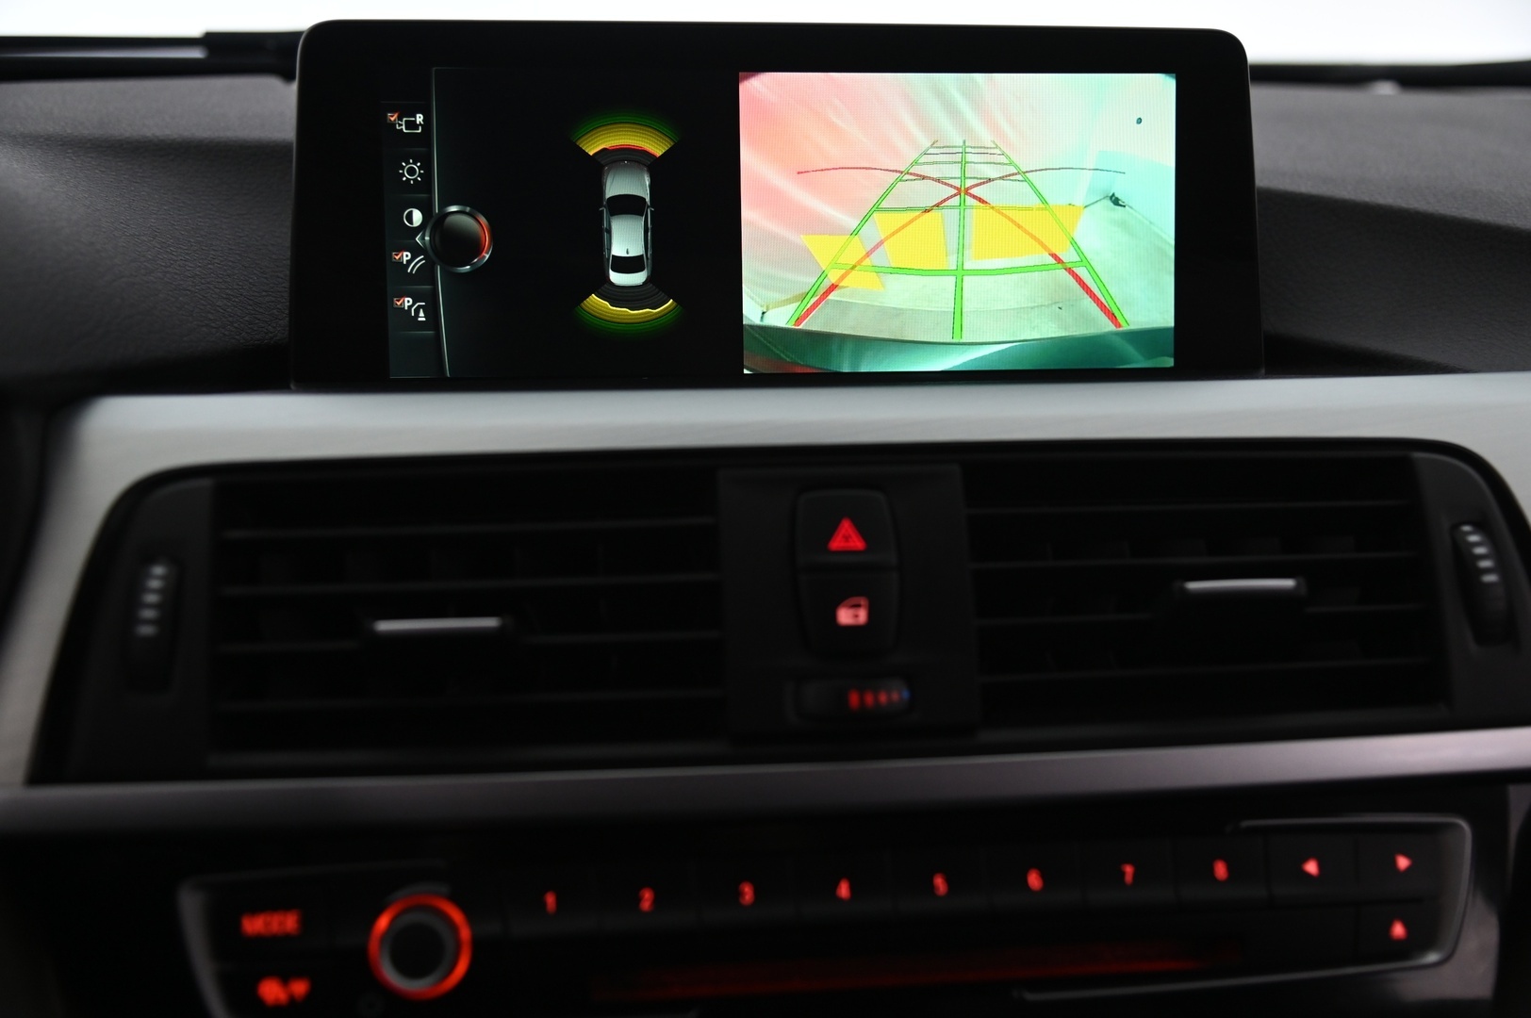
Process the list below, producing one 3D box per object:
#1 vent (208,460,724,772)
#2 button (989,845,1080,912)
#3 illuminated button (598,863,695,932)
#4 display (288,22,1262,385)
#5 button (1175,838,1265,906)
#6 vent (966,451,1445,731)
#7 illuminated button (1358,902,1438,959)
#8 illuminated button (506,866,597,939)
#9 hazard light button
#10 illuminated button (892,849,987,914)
[{"bbox_3d":[-0.066,0.025,0.417,0.107,0.064,0.035,-1,-11,-7],"label":"vent"},{"bbox_3d":[0.056,0.078,0.395,0.019,0.013,0.008,-1,-16,-7],"label":"button"},{"bbox_3d":[-0.025,0.080,0.385,0.020,0.013,0.008,-1,-16,-7],"label":"illuminated button"},{"bbox_3d":[0.006,-0.081,0.502,0.255,0.091,0.025,-1,5,-7],"label":"display"},{"bbox_3d":[0.097,0.078,0.400,0.019,0.014,0.008,-1,-16,-7],"label":"button"},{"bbox_3d":[0.097,0.021,0.437,0.106,0.061,0.035,-1,-11,-7],"label":"vent"},{"bbox_3d":[0.134,0.090,0.401,0.016,0.011,0.008,-1,-16,-7],"label":"illuminated button"},{"bbox_3d":[-0.044,0.081,0.383,0.018,0.013,0.008,-1,-16,-7],"label":"illuminated button"},{"bbox_3d":[0.018,0.005,0.416,0.022,0.018,0.008,-1,-11,-7],"label":"hazard light button"},{"bbox_3d":[0.036,0.079,0.393,0.019,0.013,0.008,-1,-16,-7],"label":"illuminated button"}]

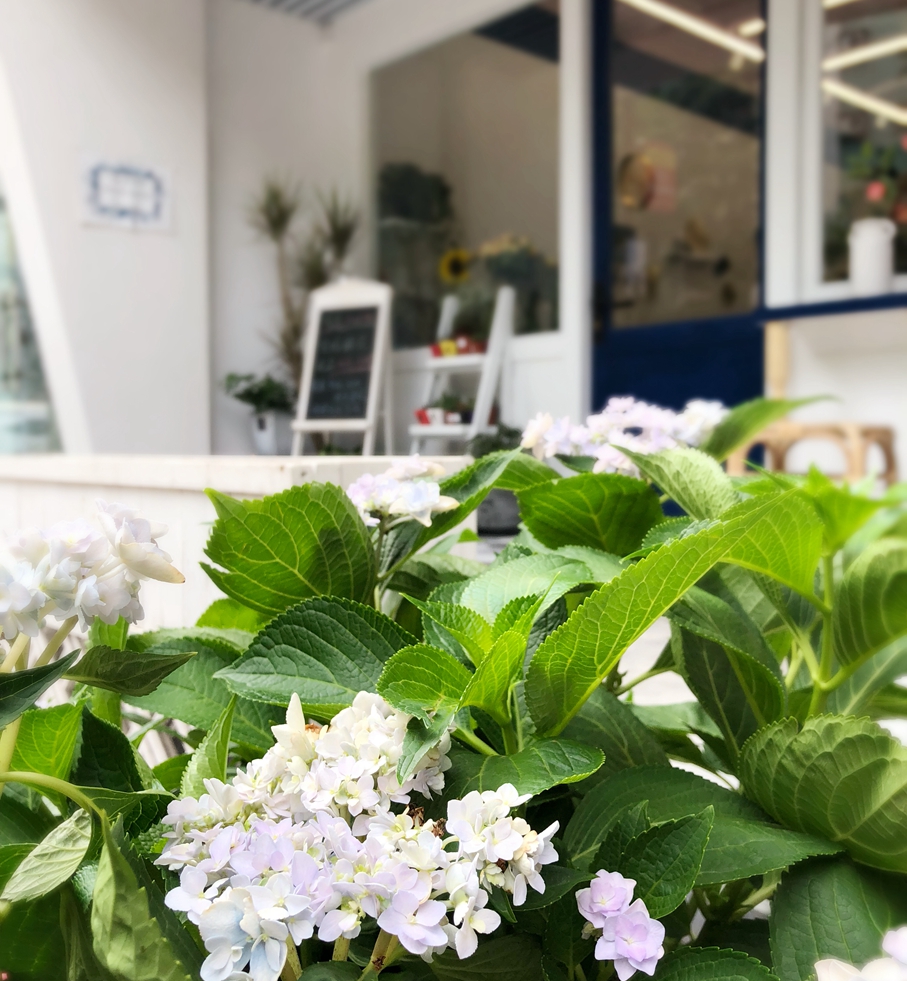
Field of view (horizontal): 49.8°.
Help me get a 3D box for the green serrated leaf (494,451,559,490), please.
[{"bbox_3d":[0.046,-0.012,0.620,0.046,0.016,0.034,21,33,-25],"label":"green serrated leaf"}]

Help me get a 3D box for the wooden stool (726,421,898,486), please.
[{"bbox_3d":[1.011,0.052,2.751,0.375,0.480,0.375,3,4,40],"label":"wooden stool"}]

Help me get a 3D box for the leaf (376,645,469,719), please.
[{"bbox_3d":[-0.014,0.089,0.450,0.044,0.036,0.018,16,-36,-6],"label":"leaf"}]

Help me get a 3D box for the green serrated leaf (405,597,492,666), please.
[{"bbox_3d":[-0.003,0.068,0.475,0.052,0.020,0.030,41,44,12],"label":"green serrated leaf"}]

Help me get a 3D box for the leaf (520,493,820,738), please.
[{"bbox_3d":[0.105,0.062,0.480,0.078,0.165,0.045,35,-18,36],"label":"leaf"}]

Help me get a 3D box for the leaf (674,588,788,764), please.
[{"bbox_3d":[0.180,0.119,0.640,0.070,0.115,0.030,-17,-12,-10],"label":"leaf"}]

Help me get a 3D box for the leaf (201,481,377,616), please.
[{"bbox_3d":[-0.114,0.040,0.680,0.122,0.098,0.060,0,3,0],"label":"leaf"}]

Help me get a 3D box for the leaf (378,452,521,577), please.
[{"bbox_3d":[-0.002,0.015,0.660,0.125,0.030,0.055,-40,35,-1],"label":"leaf"}]

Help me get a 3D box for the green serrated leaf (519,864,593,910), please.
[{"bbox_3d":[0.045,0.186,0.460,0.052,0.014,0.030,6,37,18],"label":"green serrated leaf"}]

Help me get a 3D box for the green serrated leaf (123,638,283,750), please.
[{"bbox_3d":[-0.162,0.134,0.640,0.115,0.075,0.075,0,3,0],"label":"green serrated leaf"}]

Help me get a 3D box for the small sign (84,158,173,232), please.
[{"bbox_3d":[-1.431,-1.303,4.300,0.380,0.280,0.020,-1,2,-37],"label":"small sign"}]

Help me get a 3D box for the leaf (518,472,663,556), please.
[{"bbox_3d":[0.100,0.017,0.710,0.106,0.062,0.065,0,3,0],"label":"leaf"}]

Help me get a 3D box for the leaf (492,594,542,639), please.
[{"bbox_3d":[0.036,0.071,0.550,0.025,0.034,0.013,37,1,37],"label":"leaf"}]

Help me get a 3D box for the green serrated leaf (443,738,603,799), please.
[{"bbox_3d":[0.033,0.131,0.460,0.076,0.020,0.045,-3,30,6],"label":"green serrated leaf"}]

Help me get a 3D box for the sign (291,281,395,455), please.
[{"bbox_3d":[-0.603,-0.618,5.577,0.520,1.130,0.450,1,3,25],"label":"sign"}]

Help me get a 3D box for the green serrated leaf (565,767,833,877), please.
[{"bbox_3d":[0.136,0.181,0.540,0.150,0.030,0.085,3,28,6],"label":"green serrated leaf"}]

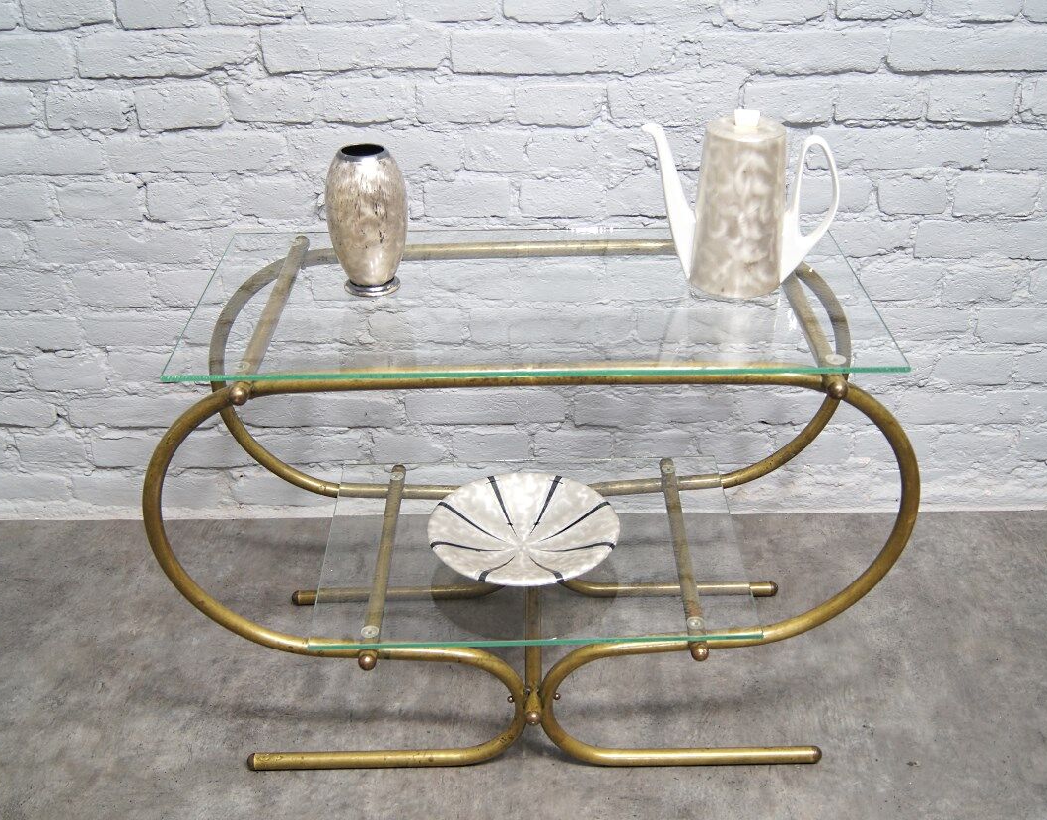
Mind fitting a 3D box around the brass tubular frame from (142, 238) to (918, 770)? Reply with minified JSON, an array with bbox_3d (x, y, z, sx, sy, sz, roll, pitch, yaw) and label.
[{"bbox_3d":[0.013,0.130,1.689,0.922,0.617,0.445,-1,30,0],"label":"brass tubular frame"}]

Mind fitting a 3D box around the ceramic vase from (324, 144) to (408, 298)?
[{"bbox_3d":[-0.191,-0.235,1.518,0.098,0.176,0.098,-1,30,0],"label":"ceramic vase"}]

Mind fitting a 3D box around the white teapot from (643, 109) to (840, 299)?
[{"bbox_3d":[0.264,-0.258,1.507,0.245,0.214,0.114,1,30,4],"label":"white teapot"}]

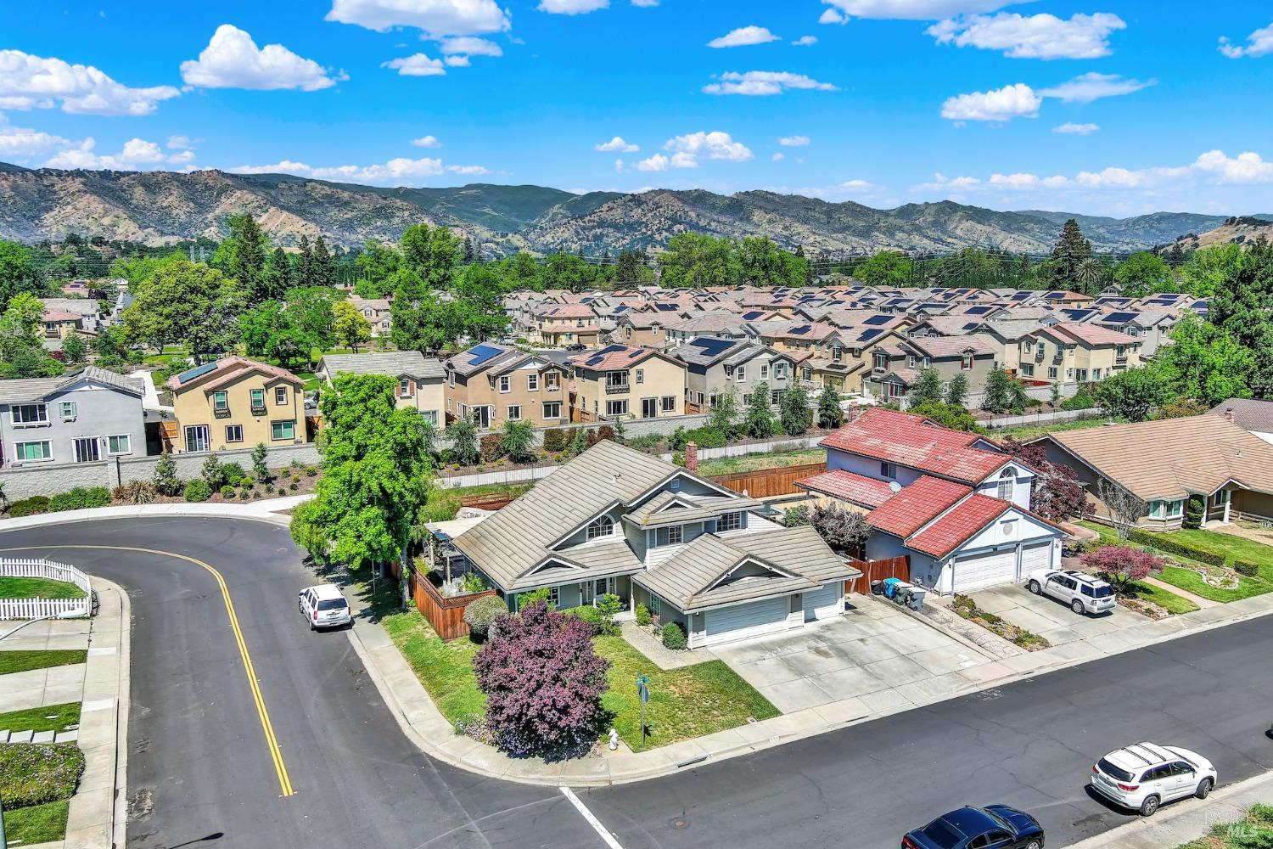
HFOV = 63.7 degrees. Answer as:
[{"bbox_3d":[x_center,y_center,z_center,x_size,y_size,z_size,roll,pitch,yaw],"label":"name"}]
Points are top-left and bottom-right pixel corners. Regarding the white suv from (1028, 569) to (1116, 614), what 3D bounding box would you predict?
[{"bbox_3d":[24.530,9.175,58.114,1.830,1.830,4.810,-6,11,-30],"label":"white suv"}]

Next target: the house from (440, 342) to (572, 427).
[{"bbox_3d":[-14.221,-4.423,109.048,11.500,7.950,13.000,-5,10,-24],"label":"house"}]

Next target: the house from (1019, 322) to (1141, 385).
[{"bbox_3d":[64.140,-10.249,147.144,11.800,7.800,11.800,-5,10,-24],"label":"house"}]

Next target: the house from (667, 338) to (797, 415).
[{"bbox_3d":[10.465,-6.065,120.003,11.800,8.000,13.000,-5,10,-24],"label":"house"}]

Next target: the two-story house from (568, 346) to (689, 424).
[{"bbox_3d":[-2.058,-5.769,131.542,12.700,8.250,14.300,-5,10,-25],"label":"two-story house"}]

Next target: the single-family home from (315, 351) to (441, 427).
[{"bbox_3d":[-29.866,-3.858,120.224,12.400,8.700,14.100,-5,10,-25],"label":"single-family home"}]

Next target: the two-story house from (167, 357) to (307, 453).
[{"bbox_3d":[-44.111,-2.710,113.484,13.200,8.900,13.800,-5,10,-25],"label":"two-story house"}]

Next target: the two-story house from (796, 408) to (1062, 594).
[{"bbox_3d":[19.965,4.332,71.347,15.500,7.750,20.600,-5,10,-26],"label":"two-story house"}]

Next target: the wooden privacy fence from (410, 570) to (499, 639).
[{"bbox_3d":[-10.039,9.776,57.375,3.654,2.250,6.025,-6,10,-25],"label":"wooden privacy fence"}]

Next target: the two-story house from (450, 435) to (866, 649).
[{"bbox_3d":[0.494,6.241,59.933,18.419,7.901,18.469,-6,10,-25],"label":"two-story house"}]

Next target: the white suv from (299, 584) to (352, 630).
[{"bbox_3d":[-17.782,10.209,58.460,2.010,1.920,5.130,-6,11,-27],"label":"white suv"}]

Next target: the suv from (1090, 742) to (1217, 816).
[{"bbox_3d":[19.473,13.107,38.482,4.890,1.730,1.925,-5,10,-25],"label":"suv"}]

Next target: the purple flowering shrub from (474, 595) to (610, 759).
[{"bbox_3d":[-3.940,10.567,42.754,5.550,5.550,5.550,-1,9,0],"label":"purple flowering shrub"}]

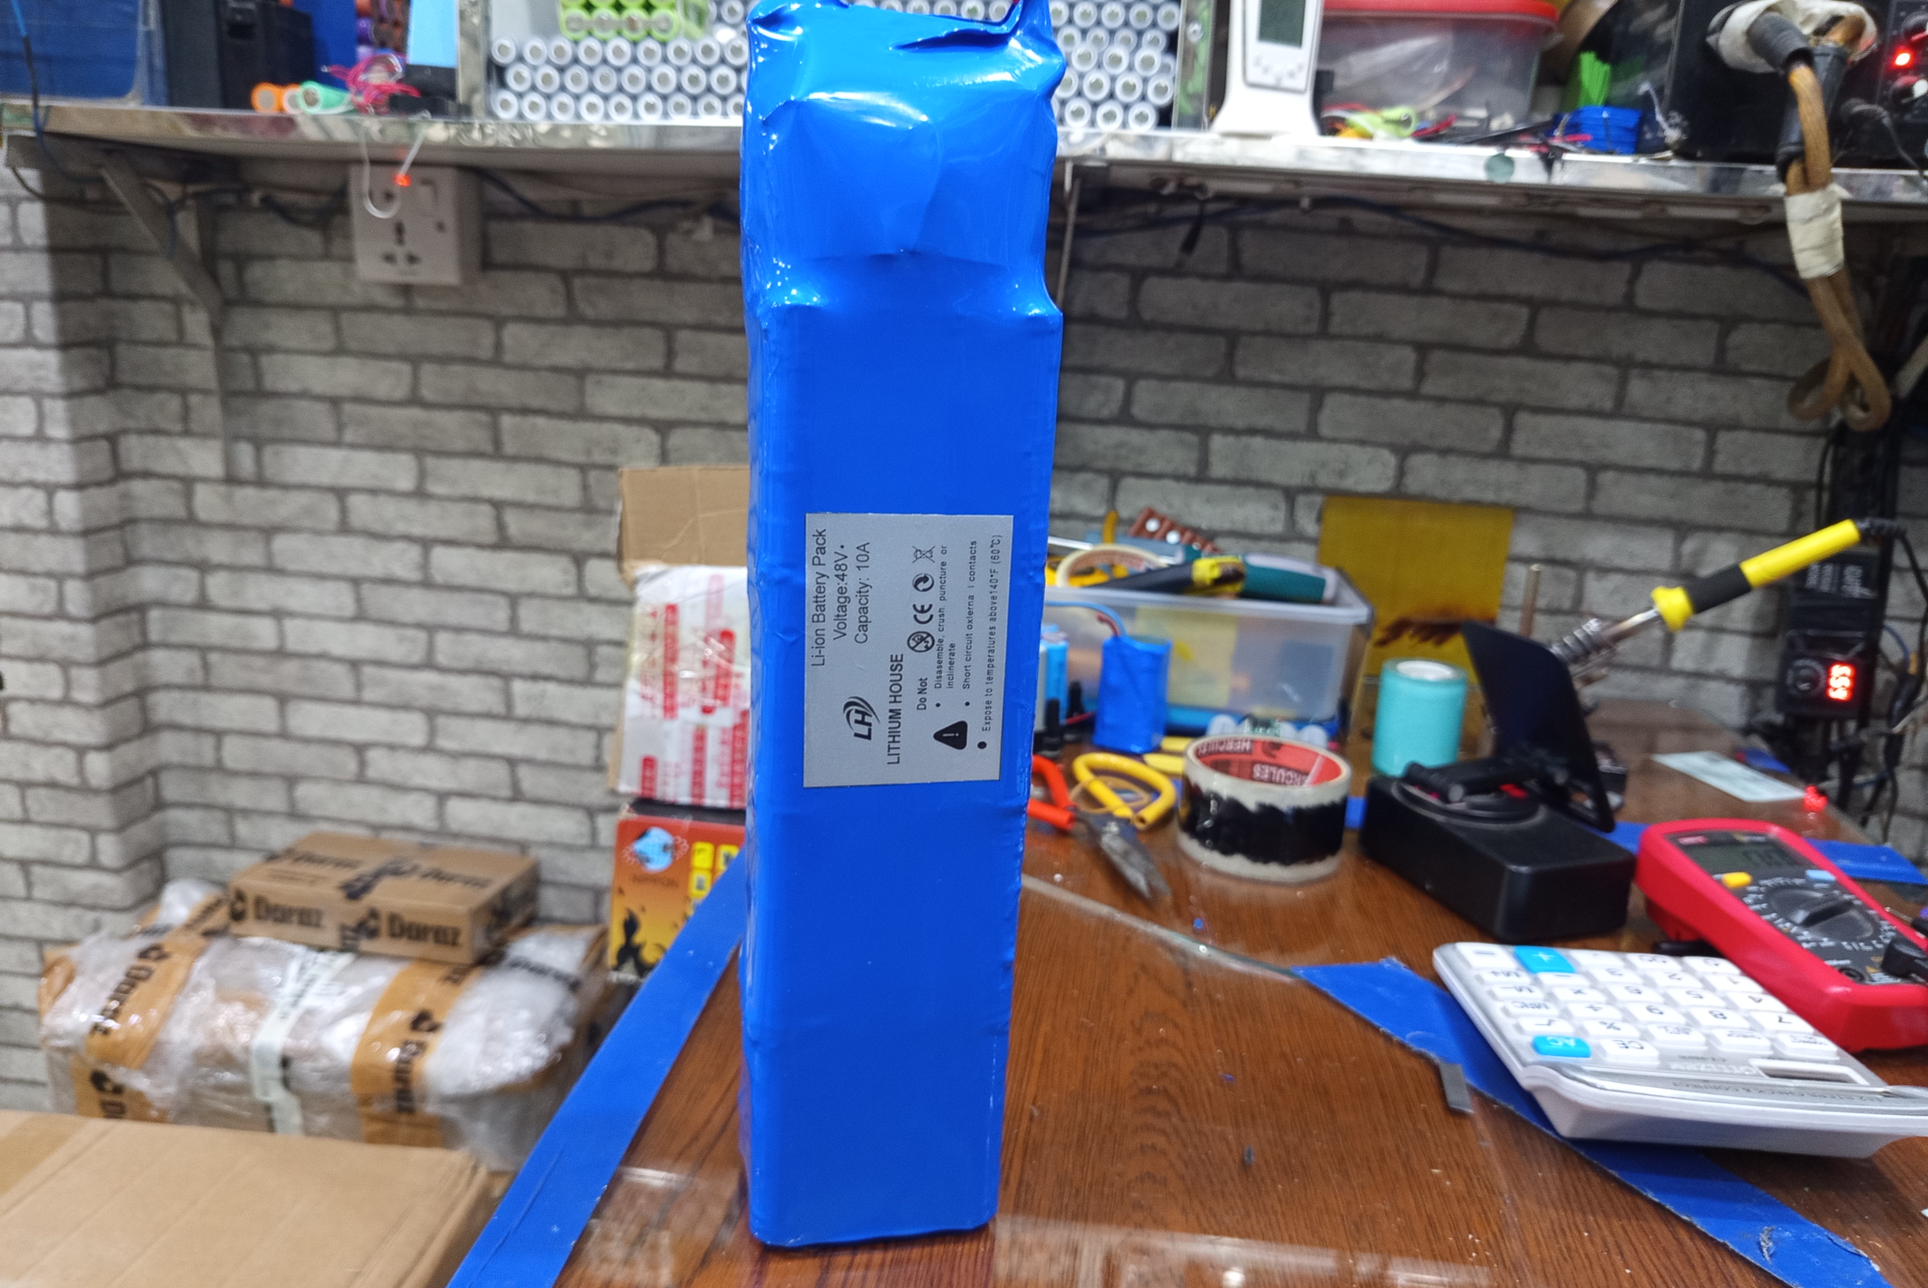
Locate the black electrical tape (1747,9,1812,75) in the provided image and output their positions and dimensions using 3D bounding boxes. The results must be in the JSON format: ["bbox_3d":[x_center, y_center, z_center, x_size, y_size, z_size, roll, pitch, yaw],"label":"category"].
[{"bbox_3d":[0.425,-0.312,0.695,0.019,0.037,0.019,-24,-28,0],"label":"black electrical tape"}]

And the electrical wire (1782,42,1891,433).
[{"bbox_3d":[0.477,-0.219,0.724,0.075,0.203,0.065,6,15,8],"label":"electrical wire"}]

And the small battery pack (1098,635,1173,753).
[{"bbox_3d":[0.102,0.029,0.821,0.037,0.069,0.021,7,15,14],"label":"small battery pack"}]

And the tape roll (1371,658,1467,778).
[{"bbox_3d":[0.279,0.045,0.819,0.050,0.060,0.050,4,15,0],"label":"tape roll"}]

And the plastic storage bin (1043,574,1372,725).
[{"bbox_3d":[0.146,-0.011,0.954,0.260,0.083,0.145,6,15,8],"label":"plastic storage bin"}]

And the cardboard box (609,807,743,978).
[{"bbox_3d":[-0.205,0.197,1.106,0.140,0.128,0.100,5,15,6],"label":"cardboard box"}]

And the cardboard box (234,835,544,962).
[{"bbox_3d":[-0.475,0.207,1.104,0.208,0.045,0.109,6,15,8],"label":"cardboard box"}]

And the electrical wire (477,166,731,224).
[{"bbox_3d":[-0.272,-0.335,1.007,0.201,0.039,0.030,6,15,8],"label":"electrical wire"}]

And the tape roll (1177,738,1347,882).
[{"bbox_3d":[0.151,0.081,0.673,0.081,0.049,0.081,4,15,0],"label":"tape roll"}]

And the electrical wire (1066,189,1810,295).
[{"bbox_3d":[0.323,-0.282,0.930,0.504,0.052,0.030,6,15,8],"label":"electrical wire"}]

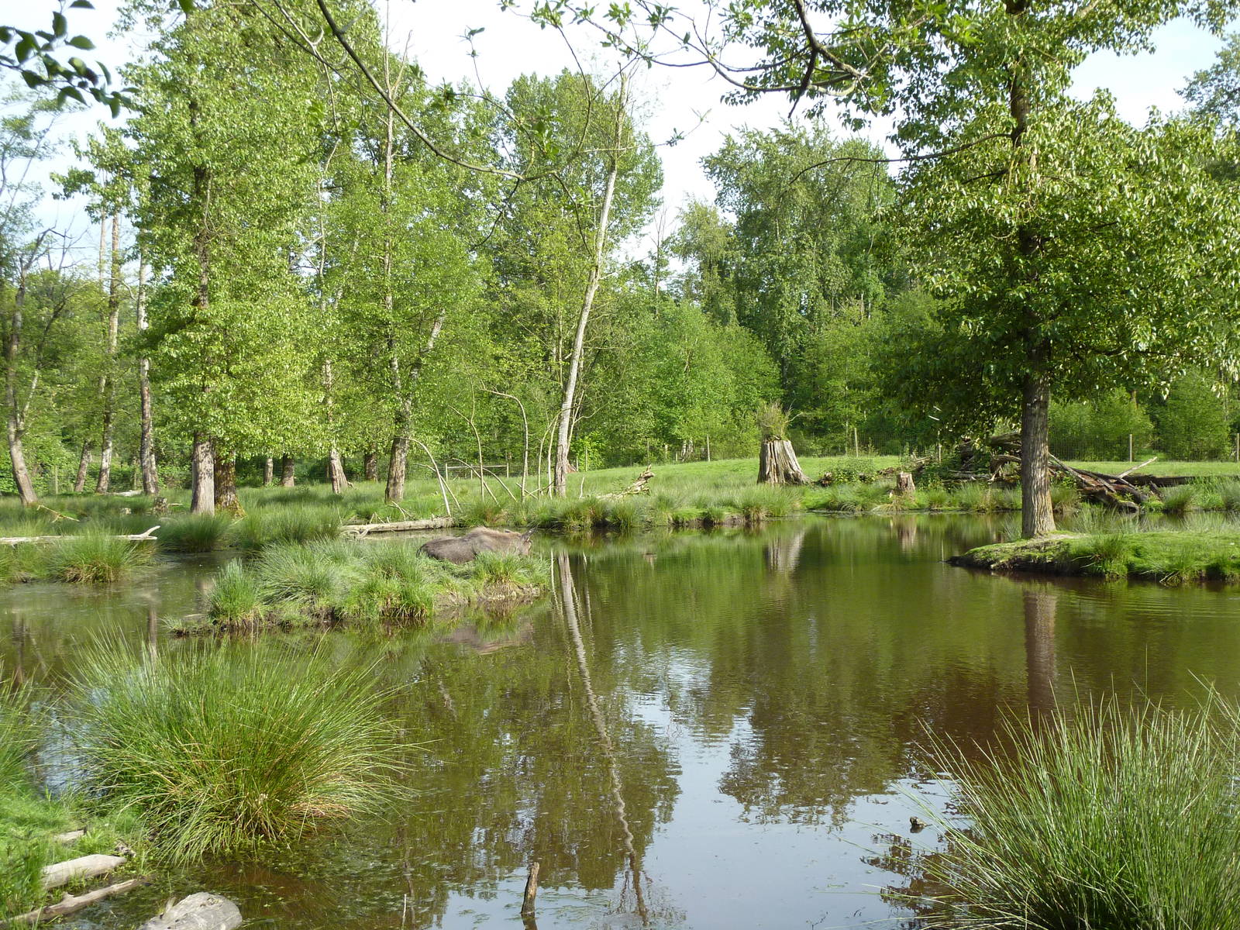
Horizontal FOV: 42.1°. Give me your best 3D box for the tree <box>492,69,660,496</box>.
[{"bbox_3d":[-1.559,-6.457,57.000,5.500,14.700,5.000,-2,0,0],"label":"tree"}]

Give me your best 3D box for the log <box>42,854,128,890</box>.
[{"bbox_3d":[-2.409,1.828,7.250,0.420,0.105,0.110,-2,1,-28],"label":"log"}]

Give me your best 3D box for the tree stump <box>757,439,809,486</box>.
[{"bbox_3d":[5.180,-0.077,51.000,1.550,1.450,1.500,-2,0,0],"label":"tree stump"}]

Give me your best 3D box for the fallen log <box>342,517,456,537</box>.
[{"bbox_3d":[-5.892,1.654,43.000,3.150,0.330,0.420,-2,0,-18],"label":"fallen log"}]

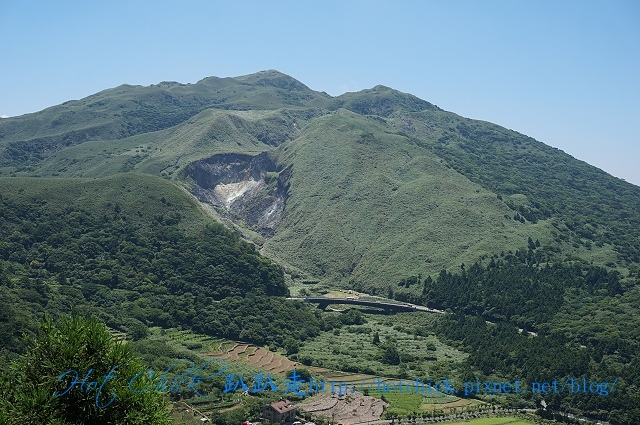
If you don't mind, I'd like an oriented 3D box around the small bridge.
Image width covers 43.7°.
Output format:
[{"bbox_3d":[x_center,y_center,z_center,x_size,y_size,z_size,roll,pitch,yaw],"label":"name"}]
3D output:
[{"bbox_3d":[23.700,74.800,640.000,107.000,10.500,10.000,0,1,20],"label":"small bridge"}]

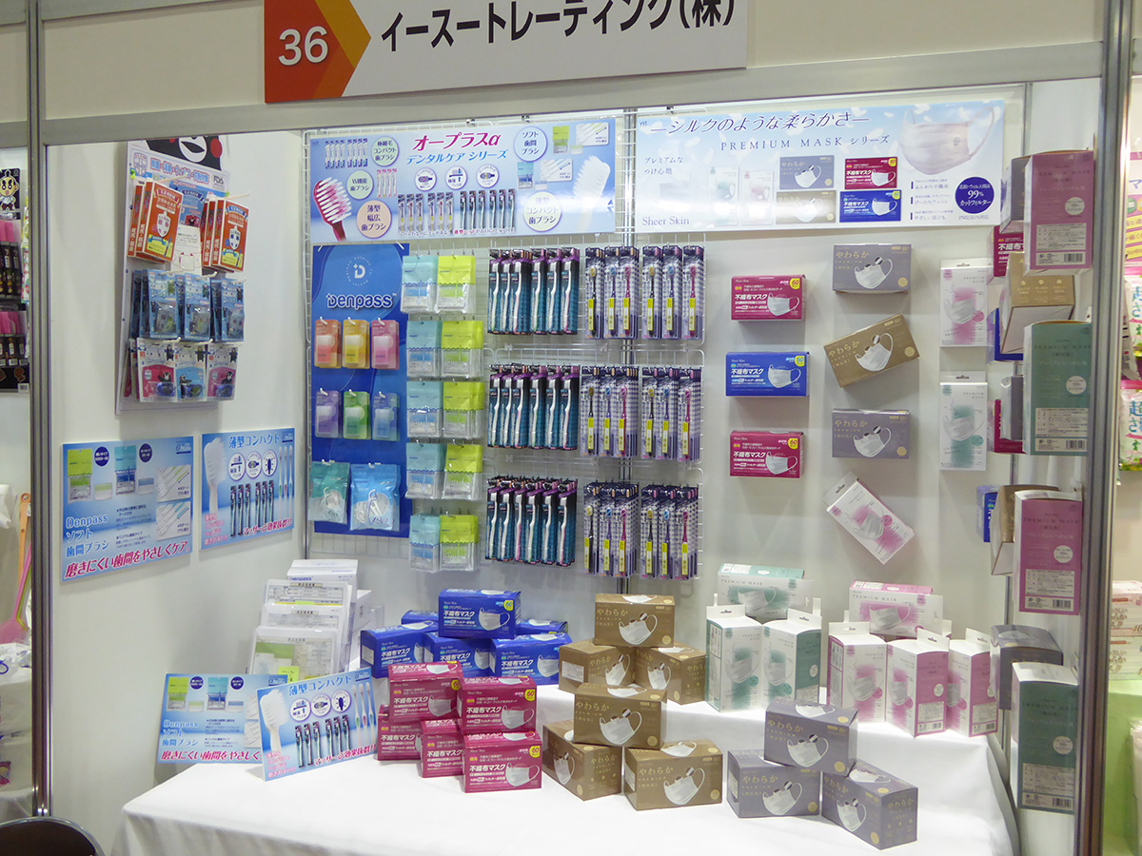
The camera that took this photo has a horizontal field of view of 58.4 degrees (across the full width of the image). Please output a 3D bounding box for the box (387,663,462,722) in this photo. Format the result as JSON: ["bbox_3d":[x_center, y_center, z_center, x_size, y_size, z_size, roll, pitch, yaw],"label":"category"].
[{"bbox_3d":[-0.355,0.649,2.499,0.173,0.105,0.092,0,3,-12],"label":"box"}]

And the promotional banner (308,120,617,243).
[{"bbox_3d":[-0.321,-0.678,2.832,0.910,0.300,0.010,2,3,17],"label":"promotional banner"}]

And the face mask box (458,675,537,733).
[{"bbox_3d":[-0.175,0.656,2.426,0.173,0.105,0.092,0,3,-12],"label":"face mask box"}]

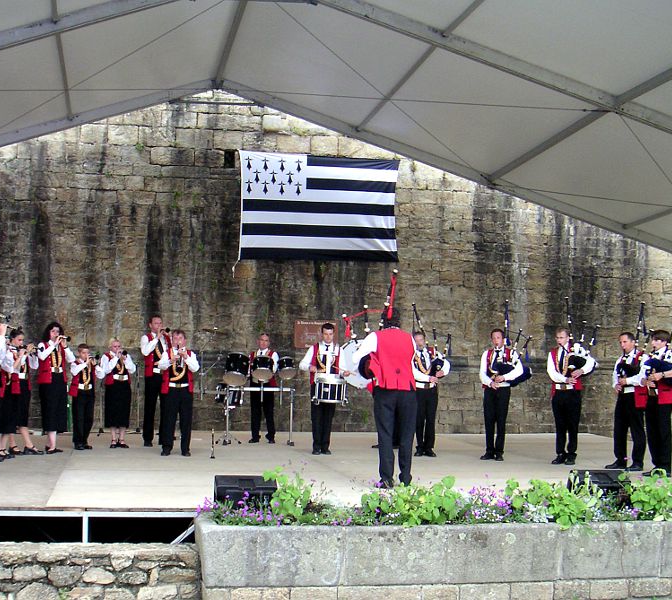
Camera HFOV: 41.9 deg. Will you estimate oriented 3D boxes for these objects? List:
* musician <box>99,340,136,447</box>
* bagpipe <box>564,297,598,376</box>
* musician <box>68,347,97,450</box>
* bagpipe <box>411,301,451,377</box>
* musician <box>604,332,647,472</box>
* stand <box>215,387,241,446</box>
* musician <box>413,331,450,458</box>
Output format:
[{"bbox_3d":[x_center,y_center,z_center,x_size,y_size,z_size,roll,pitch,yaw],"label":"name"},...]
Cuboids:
[{"bbox_3d":[-3.098,1.326,12.450,0.500,1.560,0.450,4,-6,-25],"label":"musician"},{"bbox_3d":[3.202,0.504,11.500,0.500,1.080,0.480,-2,-6,35],"label":"bagpipe"},{"bbox_3d":[-3.429,1.318,11.998,0.420,1.420,0.380,4,-6,-33],"label":"musician"},{"bbox_3d":[1.312,0.534,12.188,0.520,1.020,0.420,1,-5,8],"label":"bagpipe"},{"bbox_3d":[3.655,1.277,11.050,0.420,1.740,0.500,5,-6,-33],"label":"musician"},{"bbox_3d":[-1.659,1.762,13.547,0.380,0.880,0.380,2,-5,-5],"label":"stand"},{"bbox_3d":[1.314,1.296,12.221,0.550,1.730,0.420,1,-5,5],"label":"musician"}]

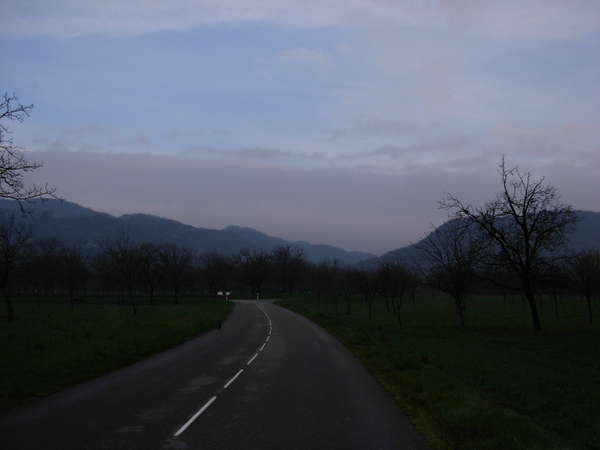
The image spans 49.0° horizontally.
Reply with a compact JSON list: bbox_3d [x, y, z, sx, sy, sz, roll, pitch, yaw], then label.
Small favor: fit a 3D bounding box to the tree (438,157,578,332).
[{"bbox_3d":[9.280,0.780,29.720,6.140,7.870,5.650,0,-6,0],"label":"tree"}]

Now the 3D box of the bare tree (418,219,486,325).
[{"bbox_3d":[7.350,2.380,32.440,3.350,5.230,3.180,0,-6,0],"label":"bare tree"}]

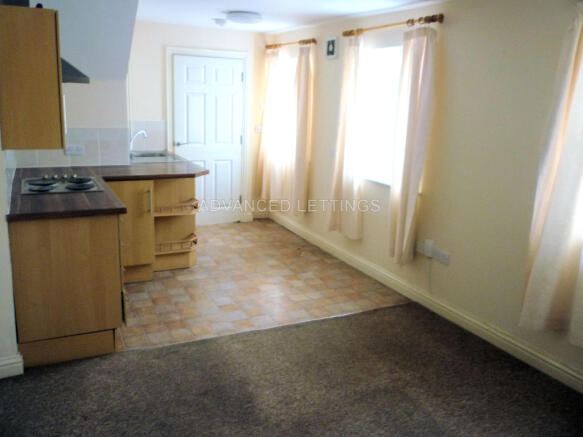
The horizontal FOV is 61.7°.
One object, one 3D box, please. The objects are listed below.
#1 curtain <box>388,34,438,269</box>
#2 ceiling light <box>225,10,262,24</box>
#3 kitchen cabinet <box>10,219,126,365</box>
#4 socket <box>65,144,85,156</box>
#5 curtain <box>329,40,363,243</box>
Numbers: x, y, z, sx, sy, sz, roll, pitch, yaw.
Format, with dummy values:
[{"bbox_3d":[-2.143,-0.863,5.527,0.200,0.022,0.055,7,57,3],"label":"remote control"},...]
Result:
[{"bbox_3d":[0.916,-0.532,3.760,0.110,1.790,0.340,-5,16,-27],"label":"curtain"},{"bbox_3d":[-0.430,-1.813,4.430,0.335,0.078,0.335,2,14,-1],"label":"ceiling light"},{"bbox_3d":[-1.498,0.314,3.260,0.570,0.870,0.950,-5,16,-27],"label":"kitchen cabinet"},{"bbox_3d":[-1.853,-0.578,4.193,0.146,0.086,0.015,-5,16,-27],"label":"socket"},{"bbox_3d":[0.574,-0.717,4.531,0.120,1.840,0.460,-4,15,-27],"label":"curtain"}]

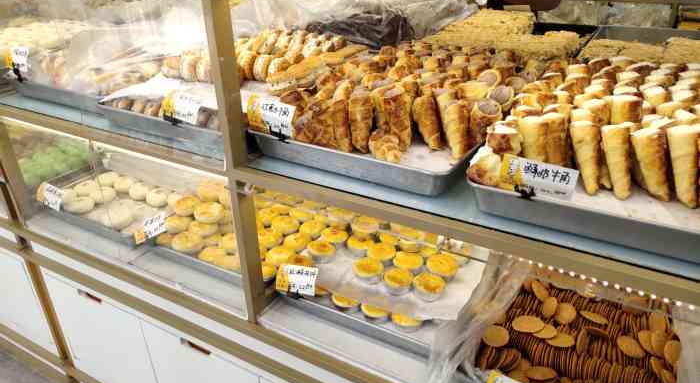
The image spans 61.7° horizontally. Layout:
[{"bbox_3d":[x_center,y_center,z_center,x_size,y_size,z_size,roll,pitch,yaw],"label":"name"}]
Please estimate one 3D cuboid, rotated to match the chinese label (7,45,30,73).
[{"bbox_3d":[-0.823,-0.327,1.452,0.092,0.062,0.008,14,22,30],"label":"chinese label"}]

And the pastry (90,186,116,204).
[{"bbox_3d":[-0.756,0.009,1.802,0.071,0.040,0.071,-2,27,1],"label":"pastry"}]

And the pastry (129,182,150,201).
[{"bbox_3d":[-0.620,0.000,1.727,0.066,0.046,0.066,14,31,29],"label":"pastry"}]

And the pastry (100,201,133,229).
[{"bbox_3d":[-0.659,0.068,1.661,0.083,0.058,0.083,-2,27,1],"label":"pastry"}]

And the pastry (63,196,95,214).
[{"bbox_3d":[-0.771,0.036,1.669,0.075,0.041,0.075,14,31,29],"label":"pastry"}]

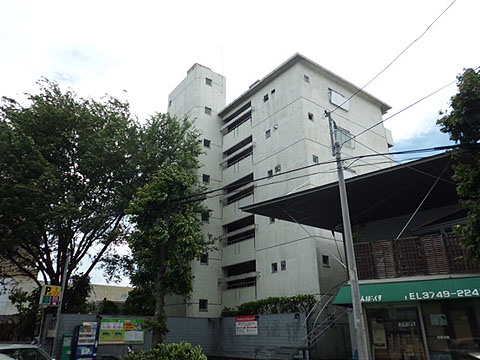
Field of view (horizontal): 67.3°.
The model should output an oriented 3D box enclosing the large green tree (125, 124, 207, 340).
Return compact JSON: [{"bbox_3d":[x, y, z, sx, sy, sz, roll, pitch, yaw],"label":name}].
[{"bbox_3d":[-2.676,1.992,13.294,3.200,9.550,3.200,5,-24,-11],"label":"large green tree"}]

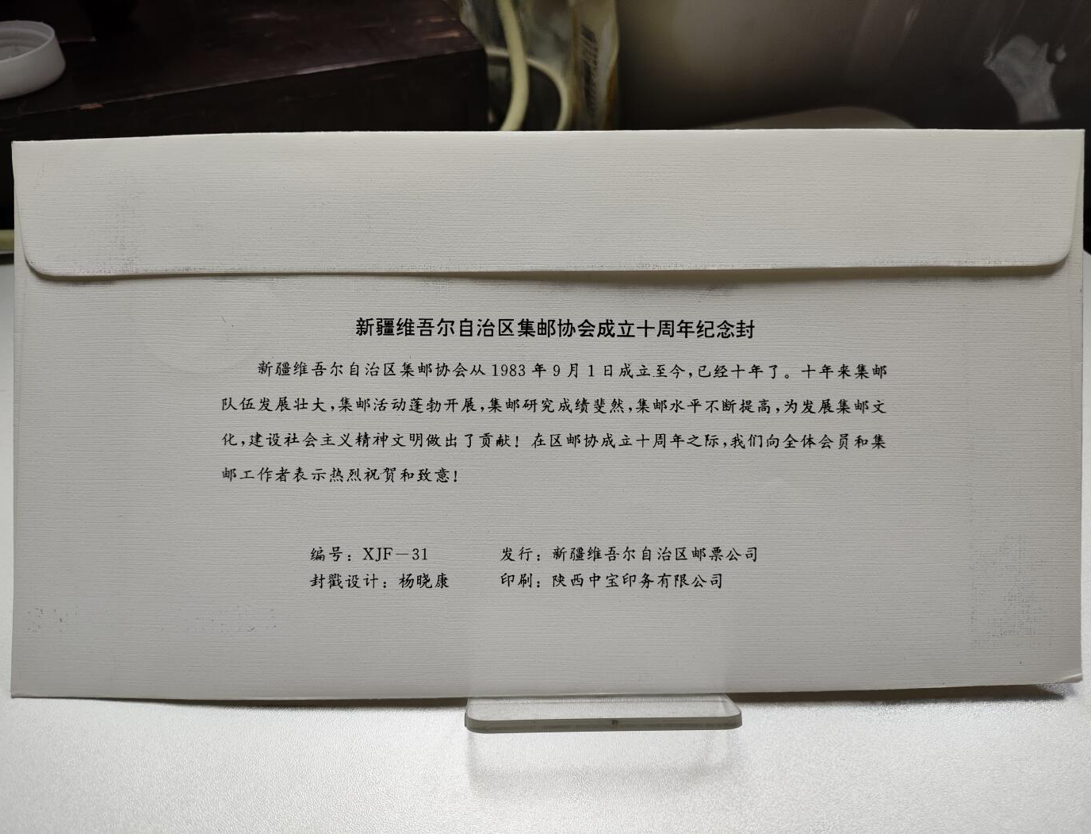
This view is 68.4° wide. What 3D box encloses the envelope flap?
[{"bbox_3d":[0.000,-0.044,0.167,0.224,0.029,0.004,0,-1,0],"label":"envelope flap"}]

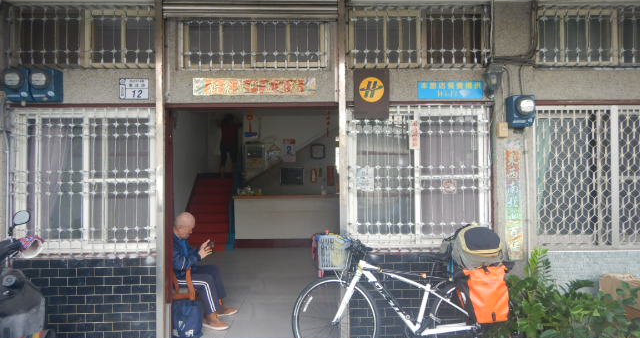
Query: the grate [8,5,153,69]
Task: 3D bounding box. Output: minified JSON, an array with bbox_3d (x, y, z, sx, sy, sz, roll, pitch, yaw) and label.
[{"bbox_3d":[-1.964,-1.090,3.668,1.172,0.496,0.100,-1,-1,-2],"label":"grate"}]

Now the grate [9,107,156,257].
[{"bbox_3d":[-1.942,0.105,3.656,1.142,1.207,0.100,-1,-1,-2],"label":"grate"}]

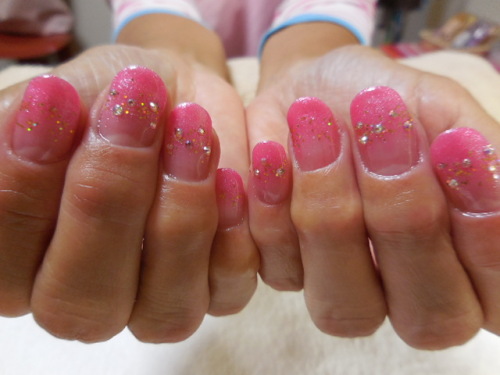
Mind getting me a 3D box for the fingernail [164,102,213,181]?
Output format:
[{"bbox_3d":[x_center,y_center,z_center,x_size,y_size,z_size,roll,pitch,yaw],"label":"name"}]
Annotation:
[{"bbox_3d":[-0.014,-0.010,0.083,0.011,0.018,0.004,3,-14,-1],"label":"fingernail"}]

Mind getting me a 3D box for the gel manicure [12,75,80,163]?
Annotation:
[{"bbox_3d":[-0.041,-0.014,0.074,0.011,0.019,0.004,11,-20,-29],"label":"gel manicure"}]

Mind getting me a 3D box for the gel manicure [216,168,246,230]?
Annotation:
[{"bbox_3d":[-0.005,0.003,0.089,0.008,0.015,0.003,-3,-12,9],"label":"gel manicure"}]

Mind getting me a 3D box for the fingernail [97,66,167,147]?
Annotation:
[{"bbox_3d":[-0.023,-0.016,0.072,0.013,0.017,0.004,11,-18,-19],"label":"fingernail"}]

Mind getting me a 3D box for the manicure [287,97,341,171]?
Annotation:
[{"bbox_3d":[0.014,-0.012,0.081,0.011,0.017,0.004,-12,-17,12],"label":"manicure"}]

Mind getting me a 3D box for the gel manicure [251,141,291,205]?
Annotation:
[{"bbox_3d":[0.005,-0.004,0.088,0.009,0.016,0.003,-4,-12,3],"label":"gel manicure"}]

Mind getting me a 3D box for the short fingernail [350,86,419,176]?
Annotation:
[{"bbox_3d":[0.028,-0.012,0.075,0.013,0.019,0.004,-12,-18,21],"label":"short fingernail"}]

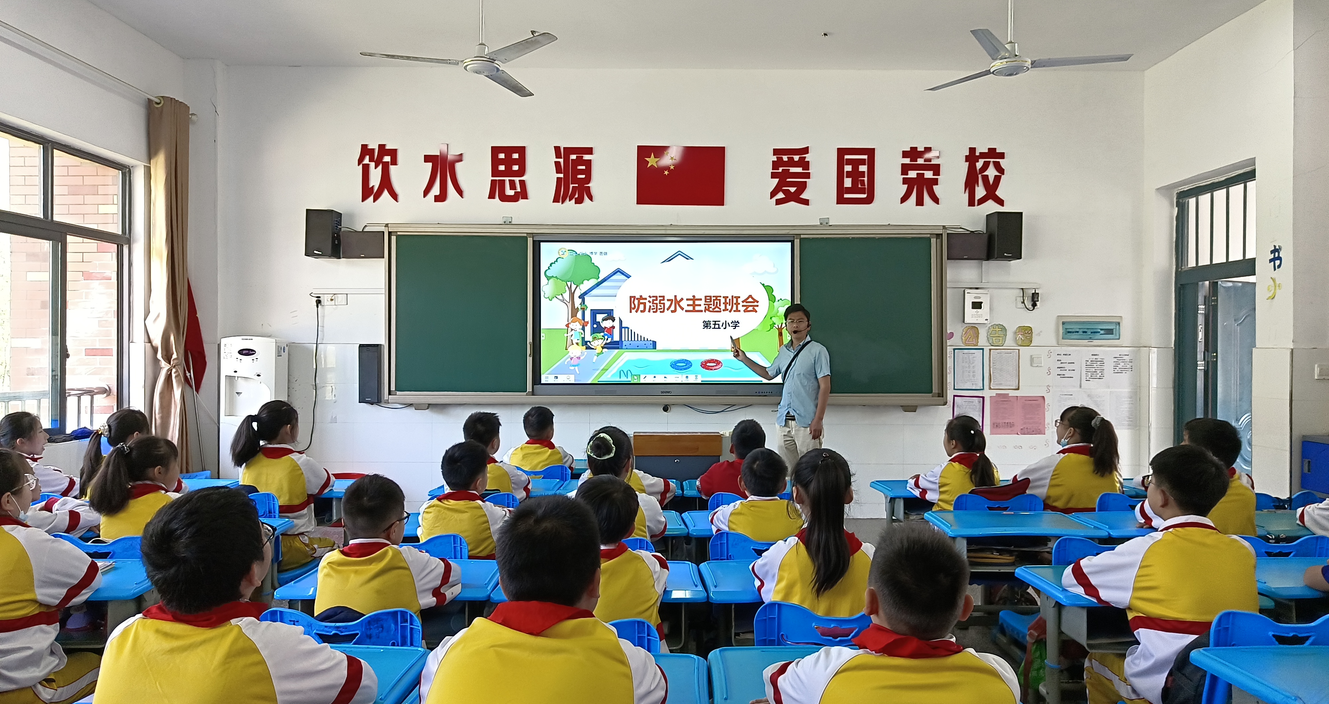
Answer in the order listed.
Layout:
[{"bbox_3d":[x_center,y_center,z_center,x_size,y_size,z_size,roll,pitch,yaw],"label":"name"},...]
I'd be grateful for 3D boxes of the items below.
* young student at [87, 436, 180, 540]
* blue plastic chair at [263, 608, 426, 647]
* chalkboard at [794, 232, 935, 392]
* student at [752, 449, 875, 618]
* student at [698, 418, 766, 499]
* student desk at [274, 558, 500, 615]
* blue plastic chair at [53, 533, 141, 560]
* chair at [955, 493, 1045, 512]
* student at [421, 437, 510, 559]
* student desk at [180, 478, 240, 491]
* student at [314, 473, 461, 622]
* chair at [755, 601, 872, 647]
[{"bbox_3d":[-1.830,0.810,3.100,0.400,1.020,0.580,0,0,20],"label":"young student"},{"bbox_3d":[-0.765,0.966,2.250,0.400,0.708,0.430,0,0,1],"label":"blue plastic chair"},{"bbox_3d":[1.546,-0.279,6.710,1.045,1.210,0.040,0,0,0],"label":"chalkboard"},{"bbox_3d":[0.416,0.785,2.460,0.410,1.040,0.560,0,0,-2],"label":"student"},{"bbox_3d":[0.373,0.802,4.221,0.440,0.980,0.560,0,0,0],"label":"student"},{"bbox_3d":[-0.790,1.016,2.660,0.610,0.690,0.400,0,0,0],"label":"student desk"},{"bbox_3d":[-1.980,0.990,3.270,0.420,0.730,0.450,0,0,3],"label":"blue plastic chair"},{"bbox_3d":[1.451,0.953,4.037,0.400,0.690,0.420,0,0,1],"label":"chair"},{"bbox_3d":[-0.729,0.804,3.326,0.410,0.980,0.560,0,0,8],"label":"student"},{"bbox_3d":[-2.470,1.006,4.360,0.610,0.690,0.400,0,0,0],"label":"student desk"},{"bbox_3d":[-0.715,0.823,2.380,0.380,0.995,0.570,0,0,9],"label":"student"},{"bbox_3d":[0.440,1.000,2.400,0.420,0.730,0.450,0,0,0],"label":"chair"}]

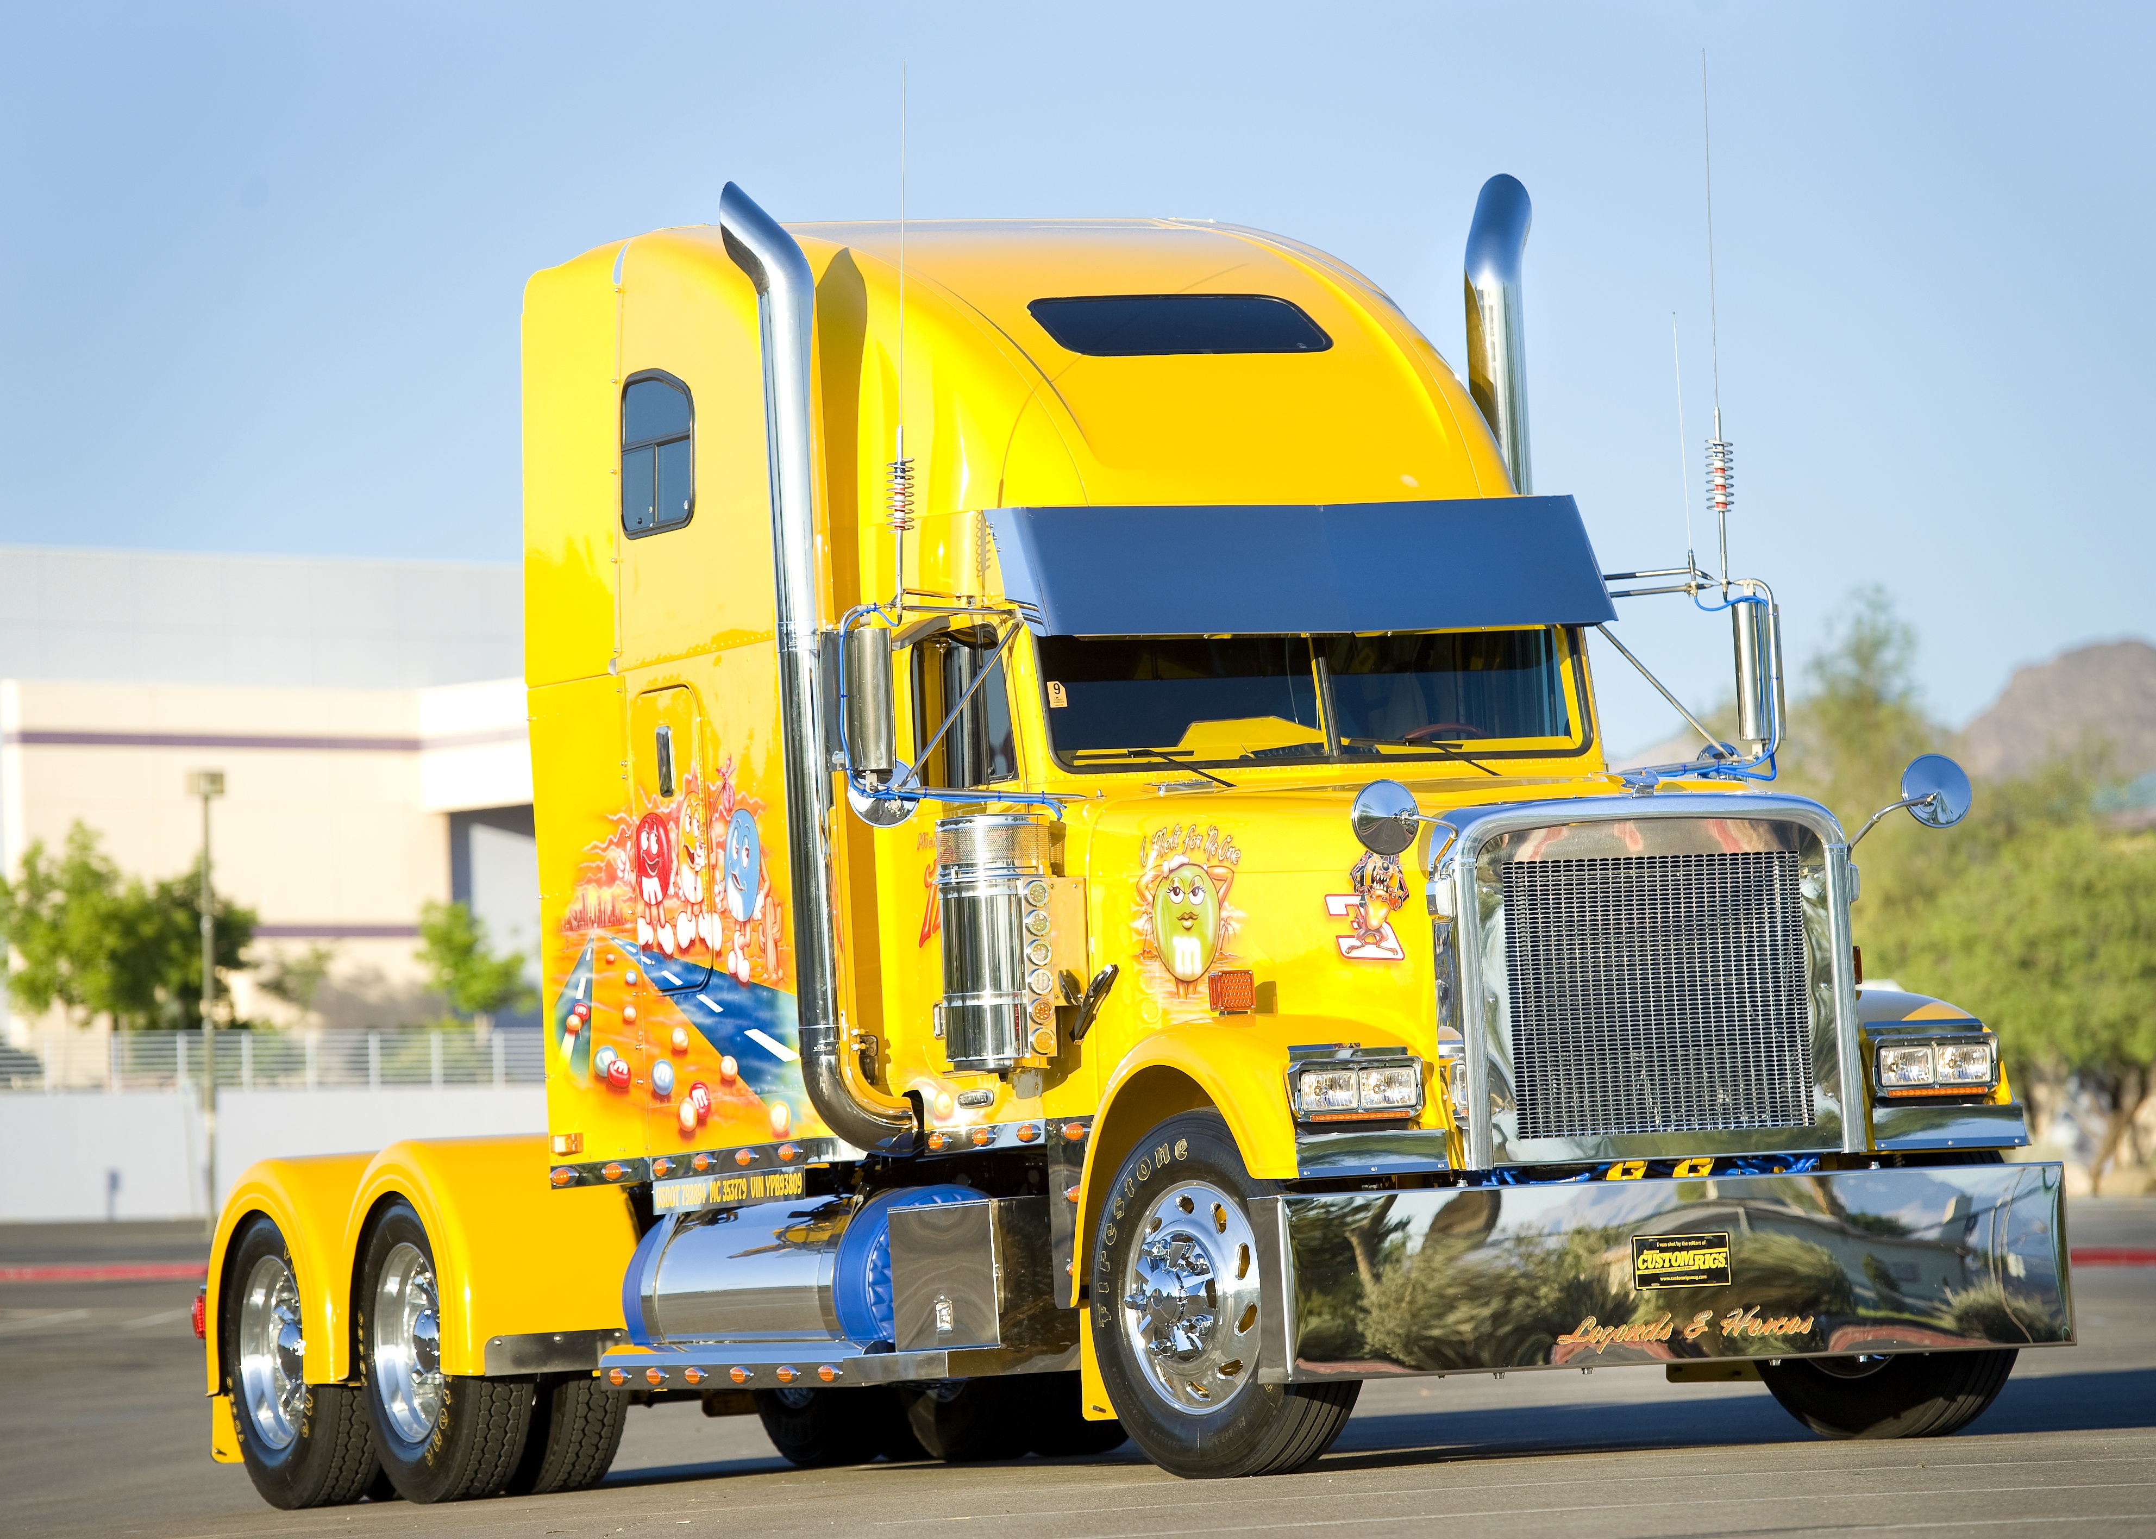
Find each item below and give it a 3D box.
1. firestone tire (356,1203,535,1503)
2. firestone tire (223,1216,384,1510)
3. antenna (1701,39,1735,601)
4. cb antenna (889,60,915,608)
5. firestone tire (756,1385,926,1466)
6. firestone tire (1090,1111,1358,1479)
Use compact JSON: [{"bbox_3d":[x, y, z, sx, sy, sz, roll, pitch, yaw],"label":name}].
[{"bbox_3d":[-2.069,1.871,36.709,0.280,1.040,1.040,-2,-3,-24],"label":"firestone tire"},{"bbox_3d":[-2.598,1.960,37.904,0.280,1.040,1.040,-2,-3,-24],"label":"firestone tire"},{"bbox_3d":[1.895,-1.347,33.428,0.080,1.608,0.080,-1,-3,-24],"label":"antenna"},{"bbox_3d":[-0.508,-1.254,32.352,0.080,1.581,0.080,0,-3,0],"label":"cb antenna"},{"bbox_3d":[-0.827,1.875,38.693,0.280,1.040,1.040,-2,-3,-24],"label":"firestone tire"},{"bbox_3d":[0.428,1.466,31.308,0.280,1.020,1.020,-1,-3,-35],"label":"firestone tire"}]

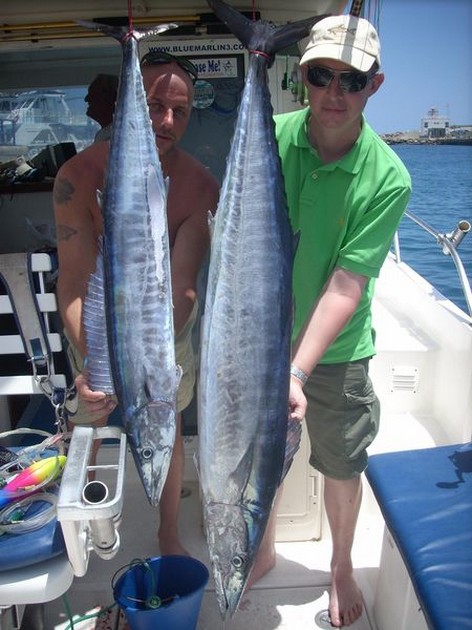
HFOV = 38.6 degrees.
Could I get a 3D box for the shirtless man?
[{"bbox_3d":[-0.300,0.076,2.120,0.510,1.670,0.500,-1,15,-5],"label":"shirtless man"}]

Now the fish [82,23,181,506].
[{"bbox_3d":[-0.245,-0.062,1.742,0.230,1.270,0.130,-1,15,-6],"label":"fish"}]

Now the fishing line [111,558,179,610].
[{"bbox_3d":[-0.240,0.735,1.797,0.180,0.110,0.120,0,15,0],"label":"fishing line"}]

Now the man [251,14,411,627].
[{"bbox_3d":[0.195,0.128,1.865,0.500,1.700,0.500,4,15,14],"label":"man"}]

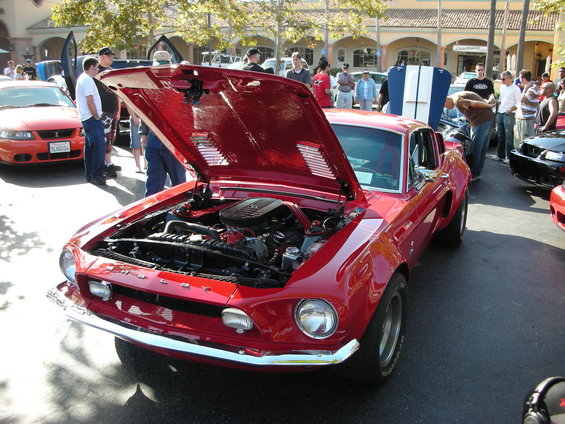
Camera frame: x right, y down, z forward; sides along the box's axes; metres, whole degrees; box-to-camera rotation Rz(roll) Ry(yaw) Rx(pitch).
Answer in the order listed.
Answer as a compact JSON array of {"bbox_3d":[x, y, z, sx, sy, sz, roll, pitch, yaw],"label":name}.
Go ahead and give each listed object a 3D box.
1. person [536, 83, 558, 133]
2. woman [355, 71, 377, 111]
[{"bbox_3d":[4.558,-1.426,9.828,0.400,1.560,0.480,-3,15,-17],"label":"person"},{"bbox_3d":[2.045,-2.624,14.077,0.520,1.600,0.320,1,14,0],"label":"woman"}]

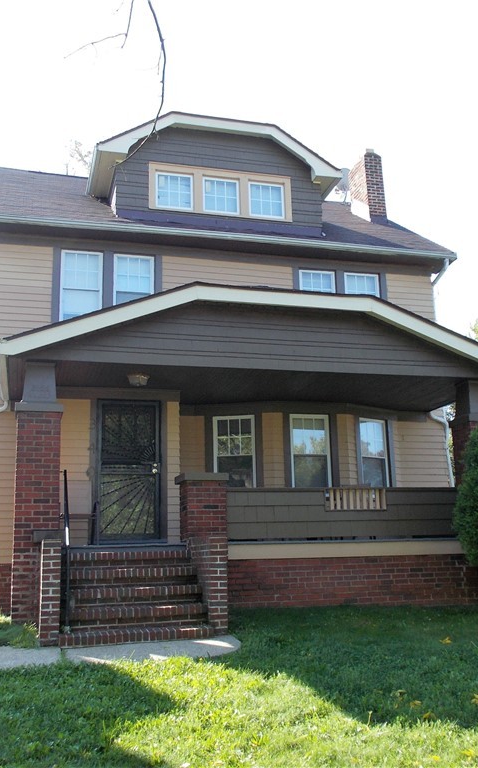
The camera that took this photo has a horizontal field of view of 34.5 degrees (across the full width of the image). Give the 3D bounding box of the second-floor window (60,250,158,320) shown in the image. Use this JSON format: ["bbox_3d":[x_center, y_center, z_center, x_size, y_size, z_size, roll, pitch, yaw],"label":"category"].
[{"bbox_3d":[-2.084,-1.462,12.249,1.518,1.300,0.120,2,-14,-16],"label":"second-floor window"}]

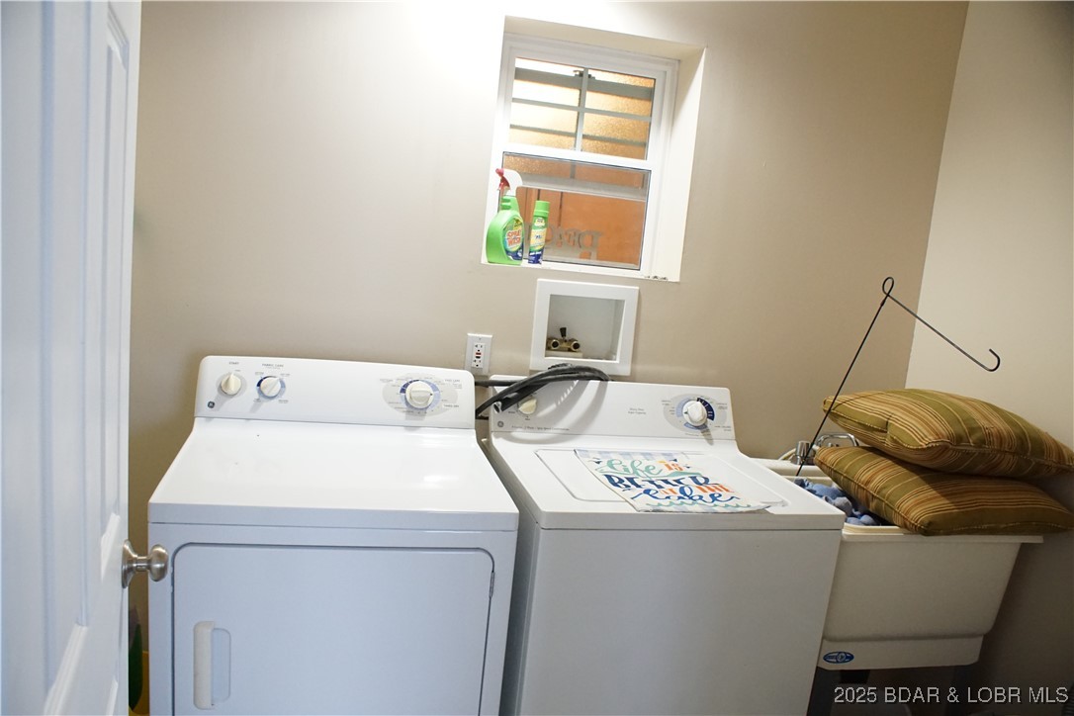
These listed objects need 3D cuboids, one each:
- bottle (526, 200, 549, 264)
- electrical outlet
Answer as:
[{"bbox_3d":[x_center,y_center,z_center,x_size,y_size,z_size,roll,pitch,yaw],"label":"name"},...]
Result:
[{"bbox_3d":[0.004,-0.369,2.376,0.044,0.187,0.044,3,8,-20],"label":"bottle"},{"bbox_3d":[-0.162,-0.007,2.259,0.071,0.115,0.012,3,8,-14],"label":"electrical outlet"}]

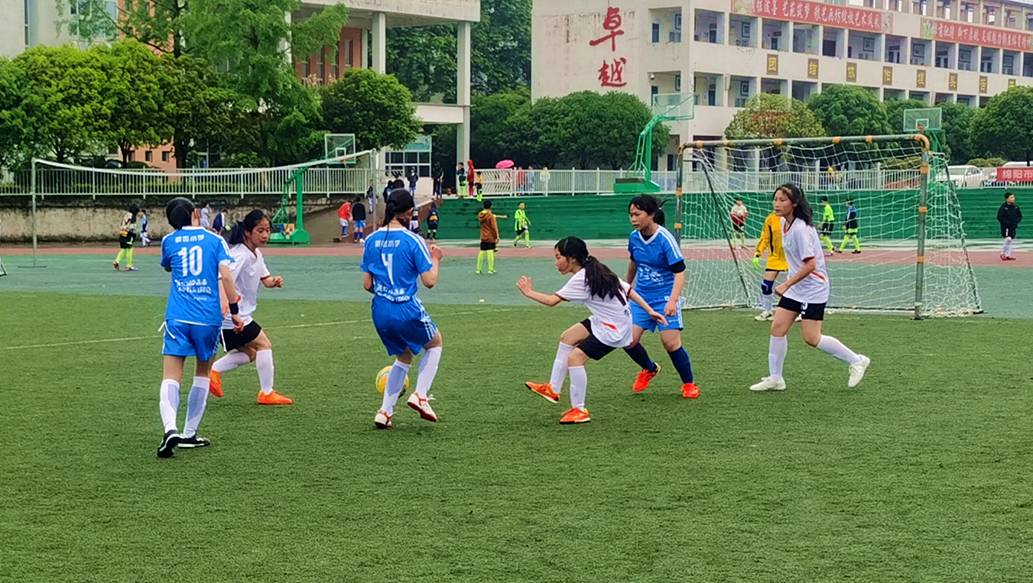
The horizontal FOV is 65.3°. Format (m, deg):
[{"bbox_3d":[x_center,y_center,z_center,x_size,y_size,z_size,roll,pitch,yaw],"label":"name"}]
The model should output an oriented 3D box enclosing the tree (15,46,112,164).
[{"bbox_3d":[-17.932,-6.694,31.951,3.852,5.749,3.852,0,6,0],"label":"tree"}]

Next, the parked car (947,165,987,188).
[{"bbox_3d":[26.059,-6.559,47.363,1.800,1.550,4.400,6,8,41],"label":"parked car"}]

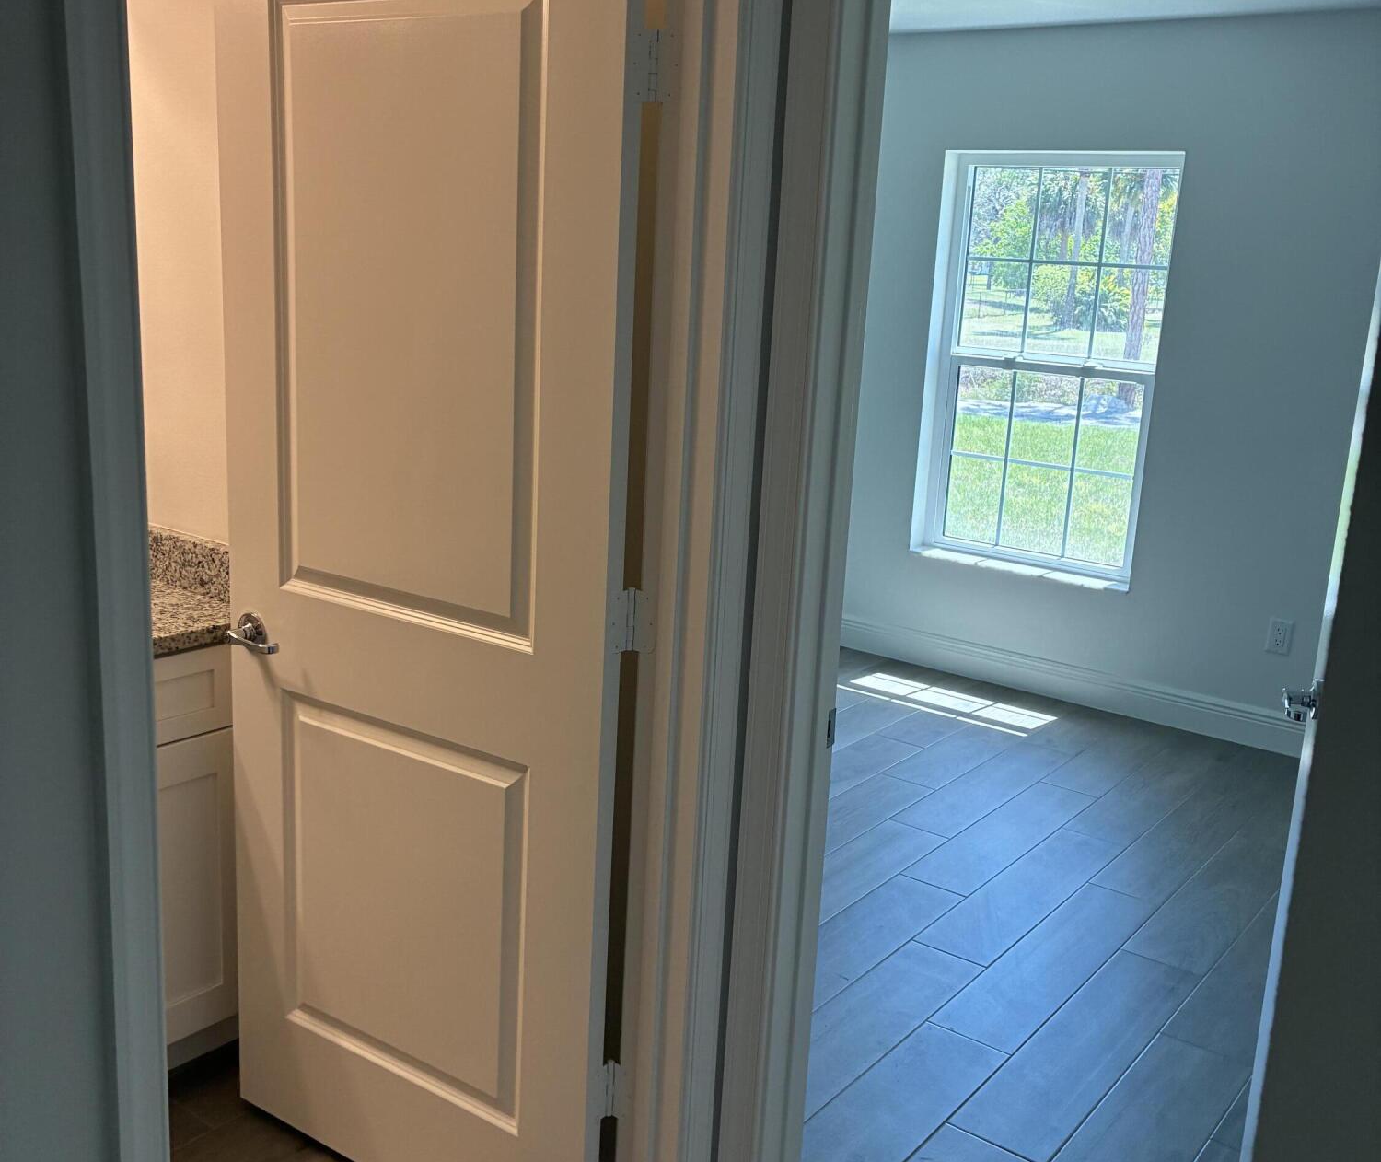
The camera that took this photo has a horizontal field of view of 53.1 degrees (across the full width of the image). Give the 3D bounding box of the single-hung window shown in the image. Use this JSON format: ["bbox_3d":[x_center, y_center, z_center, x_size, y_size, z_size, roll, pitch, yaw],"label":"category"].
[{"bbox_3d":[1.313,-0.798,5.173,0.905,1.530,0.100,13,17,36],"label":"single-hung window"}]

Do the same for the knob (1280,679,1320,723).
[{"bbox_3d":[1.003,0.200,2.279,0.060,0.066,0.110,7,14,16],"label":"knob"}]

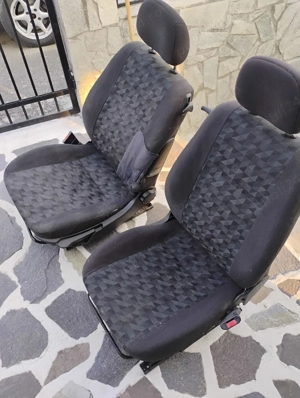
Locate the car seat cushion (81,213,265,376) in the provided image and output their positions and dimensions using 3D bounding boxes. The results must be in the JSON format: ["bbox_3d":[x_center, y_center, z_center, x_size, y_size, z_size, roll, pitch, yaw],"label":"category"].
[{"bbox_3d":[0.073,0.392,1.414,0.596,0.291,0.502,-28,53,-20],"label":"car seat cushion"}]

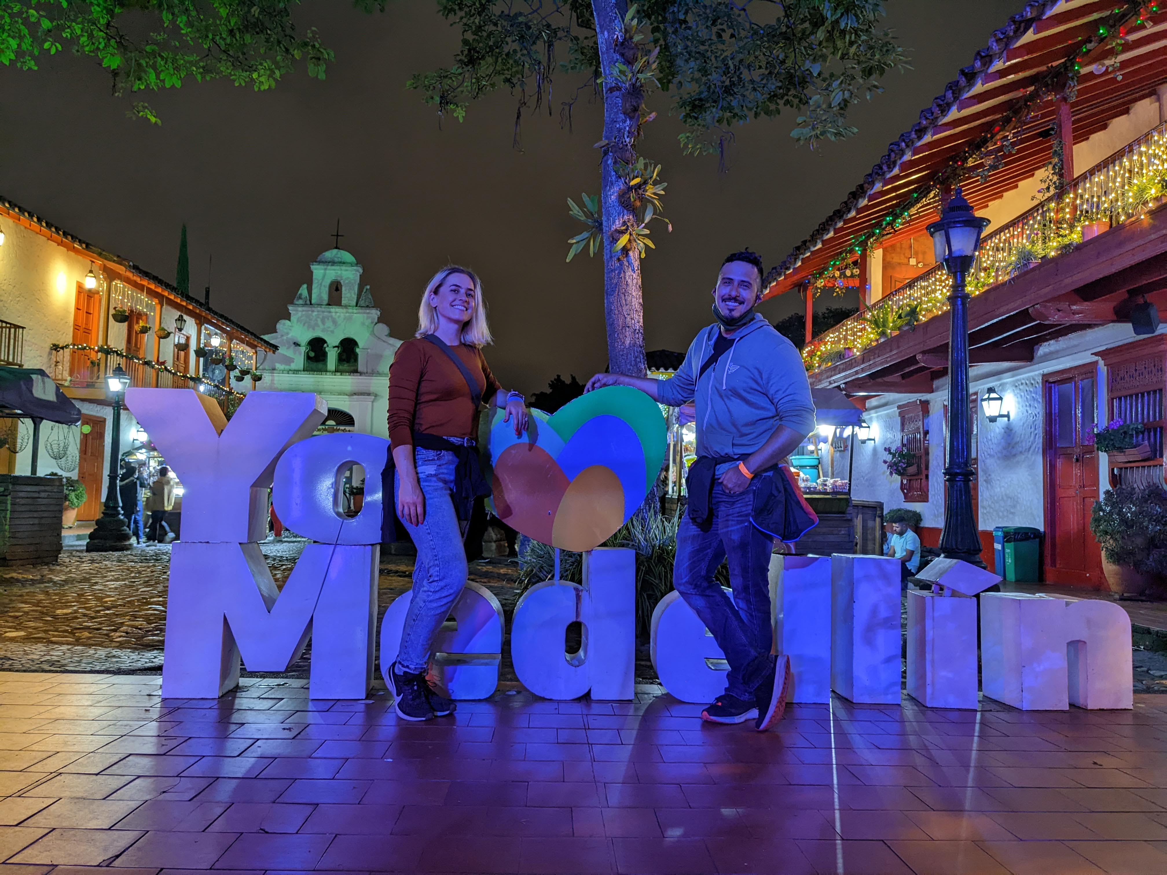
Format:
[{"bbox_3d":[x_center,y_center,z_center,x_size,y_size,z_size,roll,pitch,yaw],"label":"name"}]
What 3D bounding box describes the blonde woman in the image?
[{"bbox_3d":[-0.490,0.207,3.430,0.520,1.680,0.380,4,-5,-36],"label":"blonde woman"}]

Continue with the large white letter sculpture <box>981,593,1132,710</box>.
[{"bbox_3d":[1.990,0.890,3.820,0.450,0.445,0.280,2,-4,-3],"label":"large white letter sculpture"}]

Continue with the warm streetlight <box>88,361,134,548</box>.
[{"bbox_3d":[-8.820,0.400,17.000,0.800,3.480,0.800,1,-4,0],"label":"warm streetlight"}]

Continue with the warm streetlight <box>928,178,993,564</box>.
[{"bbox_3d":[2.740,-0.120,6.750,0.730,3.420,0.730,1,-4,0],"label":"warm streetlight"}]

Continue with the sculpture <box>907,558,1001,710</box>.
[{"bbox_3d":[1.550,0.810,3.830,0.290,0.600,0.280,1,-4,-3],"label":"sculpture"}]

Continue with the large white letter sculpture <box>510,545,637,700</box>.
[{"bbox_3d":[-0.045,0.768,3.820,0.495,0.605,0.270,1,-4,-3],"label":"large white letter sculpture"}]

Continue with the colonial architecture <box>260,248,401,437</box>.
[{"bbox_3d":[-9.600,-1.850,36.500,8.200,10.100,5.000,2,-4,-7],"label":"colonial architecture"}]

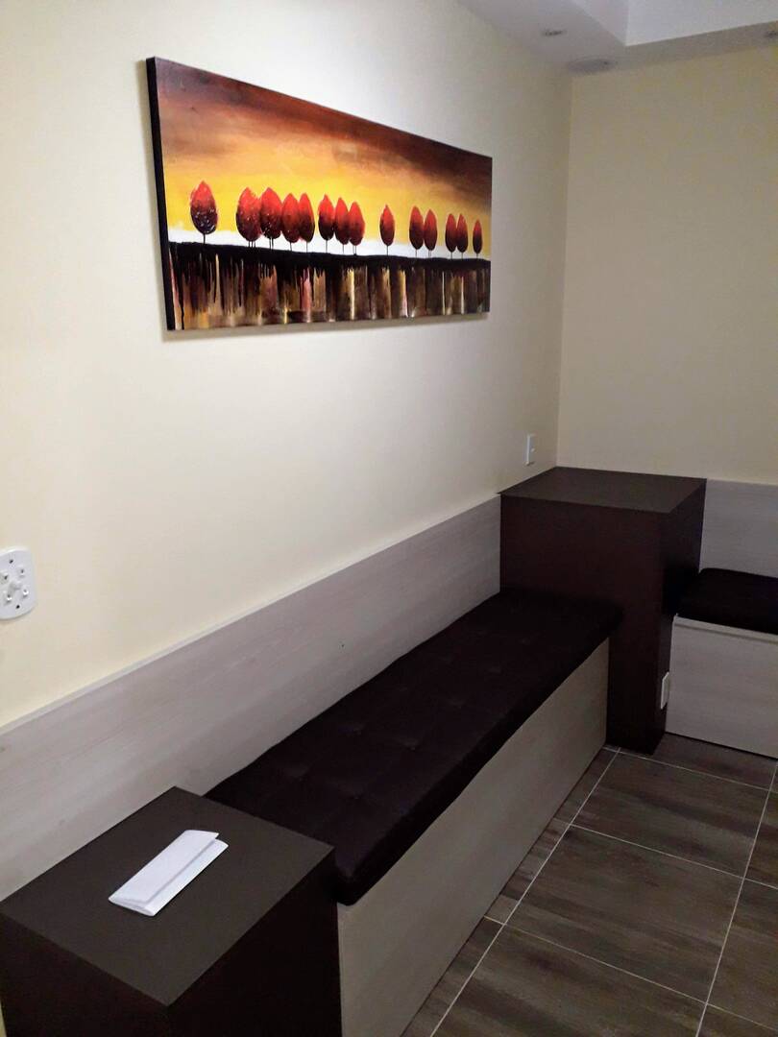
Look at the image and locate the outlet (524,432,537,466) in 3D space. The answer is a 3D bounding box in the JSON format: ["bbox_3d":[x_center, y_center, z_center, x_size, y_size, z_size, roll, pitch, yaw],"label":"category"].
[{"bbox_3d":[0.581,-0.289,3.307,0.013,0.121,0.076,8,18,31],"label":"outlet"}]

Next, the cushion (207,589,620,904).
[{"bbox_3d":[0.195,0.512,2.392,0.446,0.078,1.693,8,18,31],"label":"cushion"}]

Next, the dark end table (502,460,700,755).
[{"bbox_3d":[0.870,0.324,3.318,0.638,0.930,0.617,8,18,31],"label":"dark end table"}]

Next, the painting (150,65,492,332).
[{"bbox_3d":[-0.049,-0.784,2.152,0.029,0.490,1.454,8,18,31],"label":"painting"}]

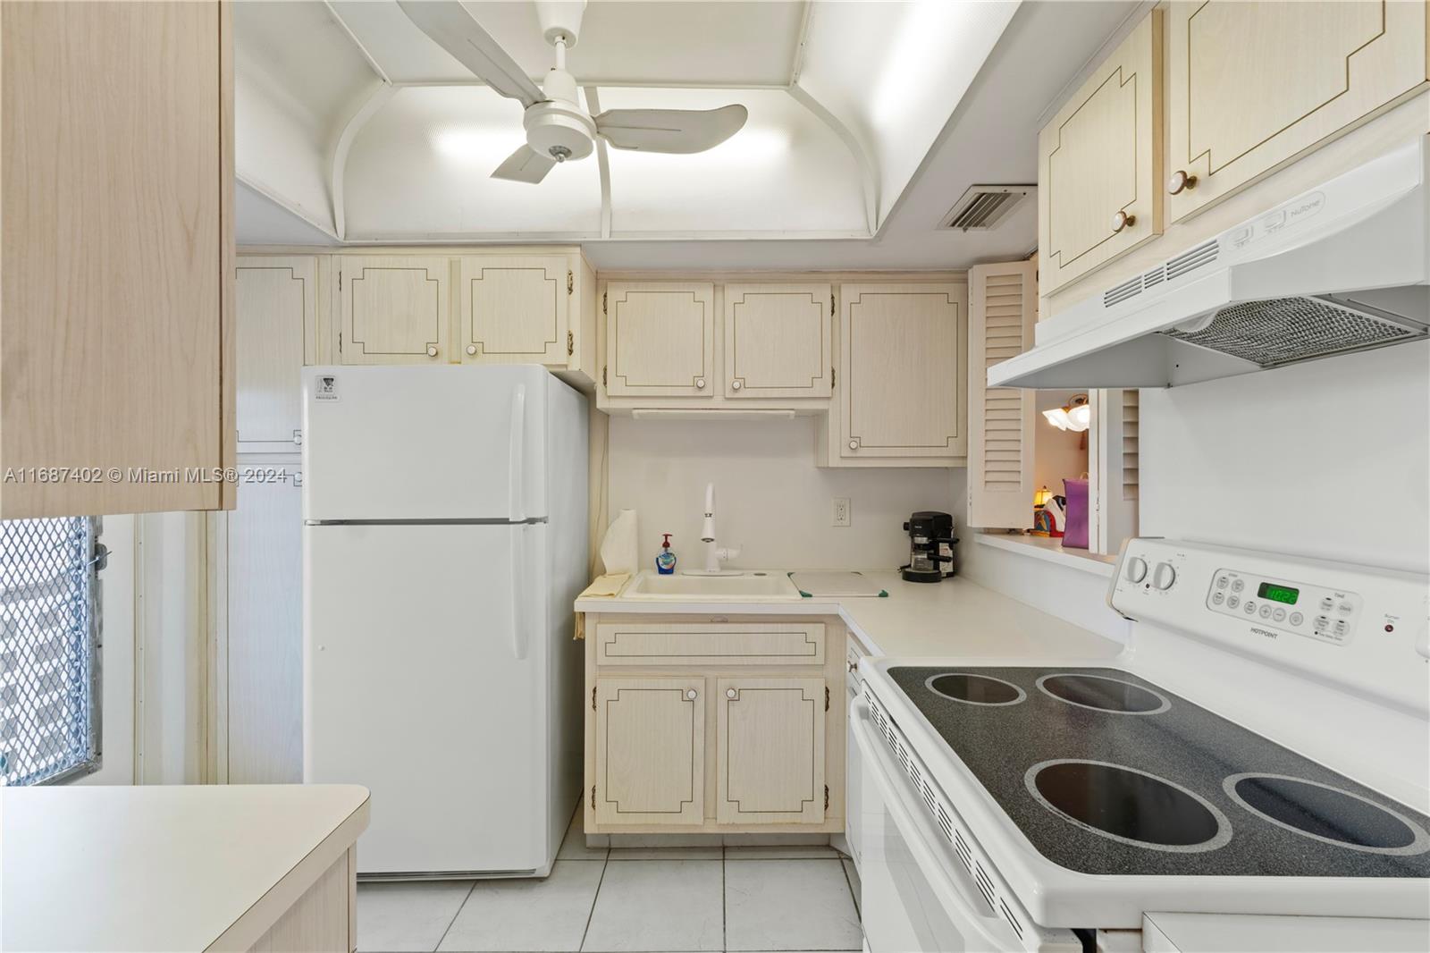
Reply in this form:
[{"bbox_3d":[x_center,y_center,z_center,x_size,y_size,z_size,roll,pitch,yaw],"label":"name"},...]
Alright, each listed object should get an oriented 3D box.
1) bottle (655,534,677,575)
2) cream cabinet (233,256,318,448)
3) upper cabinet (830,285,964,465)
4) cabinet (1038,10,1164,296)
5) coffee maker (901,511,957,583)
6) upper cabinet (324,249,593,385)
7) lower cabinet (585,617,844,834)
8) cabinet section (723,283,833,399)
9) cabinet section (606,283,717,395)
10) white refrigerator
[{"bbox_3d":[-0.212,0.341,2.620,0.083,0.174,0.050,0,0,-2],"label":"bottle"},{"bbox_3d":[-1.567,-0.437,2.416,0.380,0.695,0.615,0,0,1],"label":"cream cabinet"},{"bbox_3d":[0.750,-0.418,2.524,0.571,0.763,0.325,0,0,1],"label":"upper cabinet"},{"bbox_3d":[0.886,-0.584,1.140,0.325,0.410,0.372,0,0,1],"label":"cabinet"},{"bbox_3d":[0.910,0.293,2.537,0.180,0.290,0.200,0,0,43],"label":"coffee maker"},{"bbox_3d":[-0.913,-0.589,2.405,0.886,0.431,0.615,0,0,1],"label":"upper cabinet"},{"bbox_3d":[0.003,0.872,2.396,0.914,0.773,0.615,0,0,1],"label":"lower cabinet"},{"bbox_3d":[0.255,-0.545,2.535,0.440,0.460,0.300,0,1,0],"label":"cabinet section"},{"bbox_3d":[-0.220,-0.549,2.535,0.440,0.460,0.300,0,1,0],"label":"cabinet section"},{"bbox_3d":[-0.940,0.491,2.290,0.798,1.710,0.695,0,0,1],"label":"white refrigerator"}]

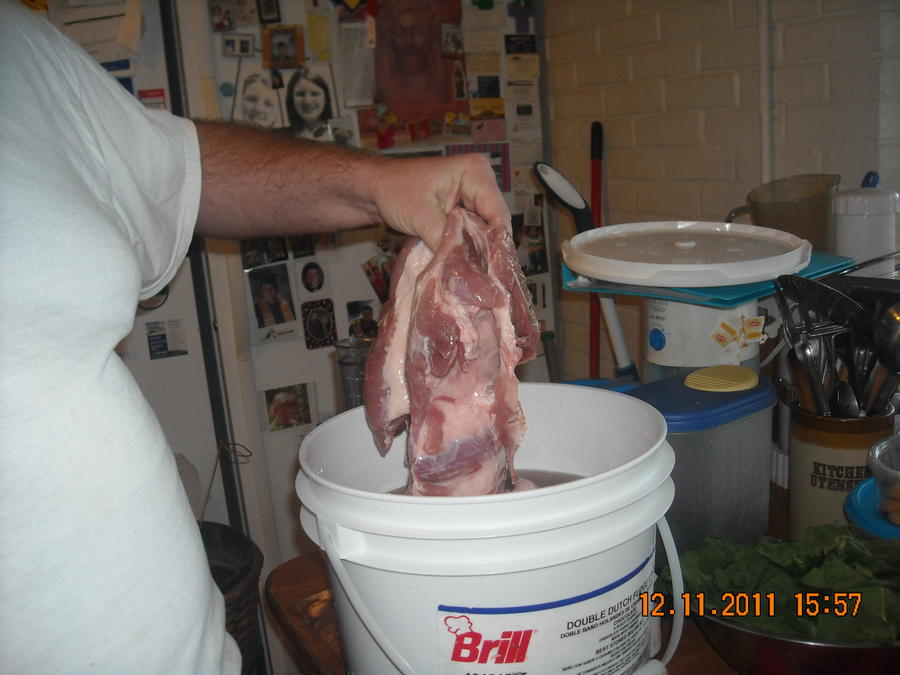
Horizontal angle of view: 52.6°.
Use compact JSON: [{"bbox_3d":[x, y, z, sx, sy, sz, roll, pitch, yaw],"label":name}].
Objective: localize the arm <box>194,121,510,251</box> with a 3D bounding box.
[{"bbox_3d":[-0.080,-0.109,0.670,0.270,0.095,0.100,2,11,-19],"label":"arm"}]

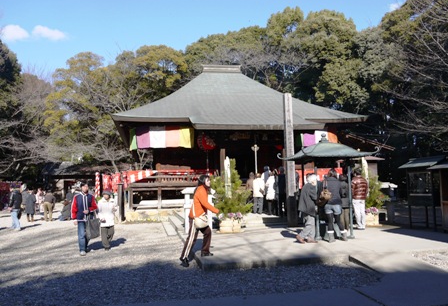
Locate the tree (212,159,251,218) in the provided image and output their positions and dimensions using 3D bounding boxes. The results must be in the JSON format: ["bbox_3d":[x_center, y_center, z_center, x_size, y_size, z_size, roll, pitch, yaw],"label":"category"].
[{"bbox_3d":[0.219,1.038,10.600,1.150,1.650,1.050,0,-5,-9],"label":"tree"}]

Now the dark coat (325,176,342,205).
[{"bbox_3d":[2.466,0.849,8.200,0.430,0.670,0.340,-1,-5,6],"label":"dark coat"}]

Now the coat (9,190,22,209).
[{"bbox_3d":[-7.537,1.681,13.100,0.420,0.740,0.480,-5,-6,41],"label":"coat"}]

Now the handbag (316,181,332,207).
[{"bbox_3d":[2.219,0.927,8.000,0.360,0.520,0.200,-3,-5,24],"label":"handbag"}]

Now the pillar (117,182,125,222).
[{"bbox_3d":[-4.206,2.022,14.800,0.250,1.550,0.250,0,-5,-9],"label":"pillar"}]

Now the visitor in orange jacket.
[{"bbox_3d":[-0.461,1.220,6.550,0.700,1.590,0.550,0,-5,-12],"label":"visitor in orange jacket"}]

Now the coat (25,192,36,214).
[{"bbox_3d":[-8.329,2.131,15.600,0.480,0.950,0.360,-1,-5,0],"label":"coat"}]

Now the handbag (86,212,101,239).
[{"bbox_3d":[-2.953,1.640,8.200,0.360,0.600,0.160,2,-6,-30],"label":"handbag"}]

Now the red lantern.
[{"bbox_3d":[-0.705,-0.423,14.600,0.800,0.740,0.800,0,-5,-9],"label":"red lantern"}]

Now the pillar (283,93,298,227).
[{"bbox_3d":[2.101,0.221,11.450,0.290,4.100,0.290,0,-5,-9],"label":"pillar"}]

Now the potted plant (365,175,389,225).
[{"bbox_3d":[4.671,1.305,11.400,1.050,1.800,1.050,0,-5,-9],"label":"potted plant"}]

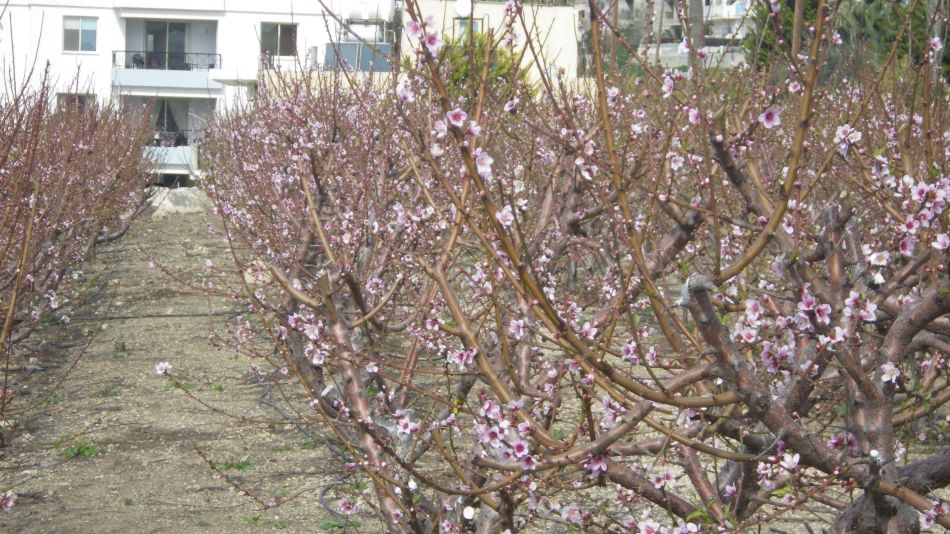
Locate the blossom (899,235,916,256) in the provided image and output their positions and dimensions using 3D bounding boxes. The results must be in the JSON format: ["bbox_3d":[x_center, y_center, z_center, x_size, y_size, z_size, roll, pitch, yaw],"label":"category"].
[{"bbox_3d":[0.747,-0.037,5.000,0.034,0.037,0.020,0,3,-37],"label":"blossom"}]

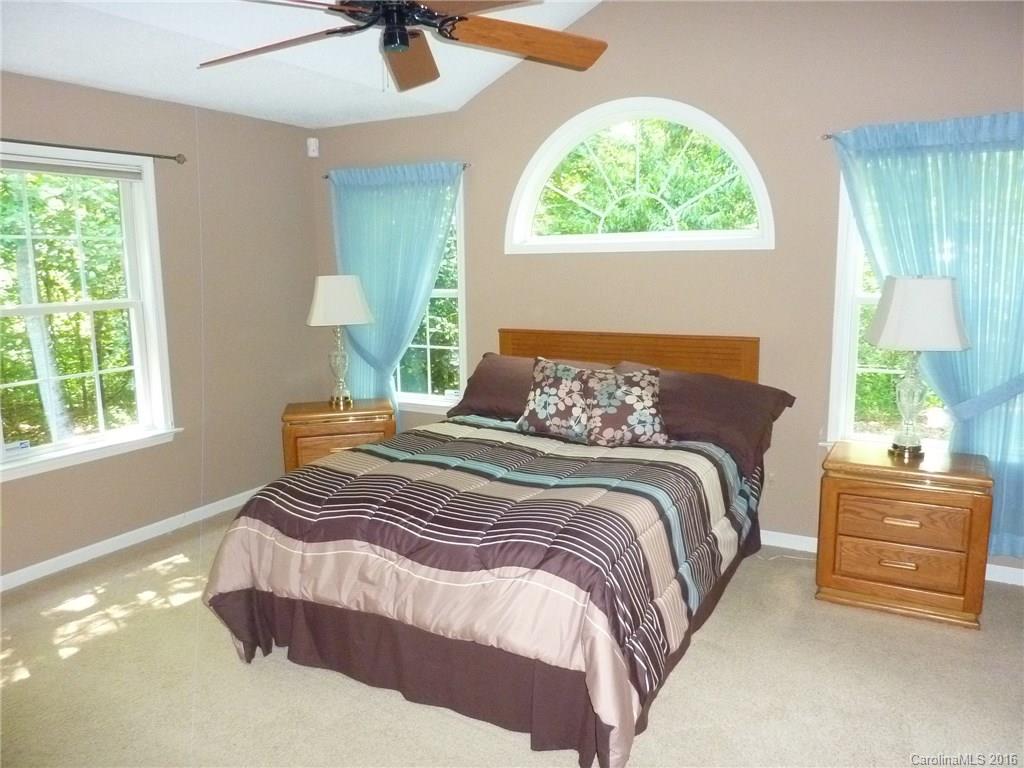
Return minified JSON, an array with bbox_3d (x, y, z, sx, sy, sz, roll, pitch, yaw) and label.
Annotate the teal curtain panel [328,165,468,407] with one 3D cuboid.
[{"bbox_3d":[-0.738,-0.403,4.844,1.070,1.975,0.110,4,11,29],"label":"teal curtain panel"}]

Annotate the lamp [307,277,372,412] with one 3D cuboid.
[{"bbox_3d":[-1.075,-0.258,4.681,0.400,0.800,0.370,-3,10,-12],"label":"lamp"}]

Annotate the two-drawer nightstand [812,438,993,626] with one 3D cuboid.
[{"bbox_3d":[1.746,0.642,3.318,0.631,0.626,0.450,4,11,29],"label":"two-drawer nightstand"}]

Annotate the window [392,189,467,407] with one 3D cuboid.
[{"bbox_3d":[-0.712,-0.602,4.894,0.990,1.550,0.100,4,11,29],"label":"window"}]

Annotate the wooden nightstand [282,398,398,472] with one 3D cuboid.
[{"bbox_3d":[-1.079,0.460,4.710,0.631,0.626,0.450,-3,10,-12],"label":"wooden nightstand"}]

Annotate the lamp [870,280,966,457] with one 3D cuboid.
[{"bbox_3d":[1.769,-0.068,3.252,0.400,0.795,0.370,4,11,29],"label":"lamp"}]

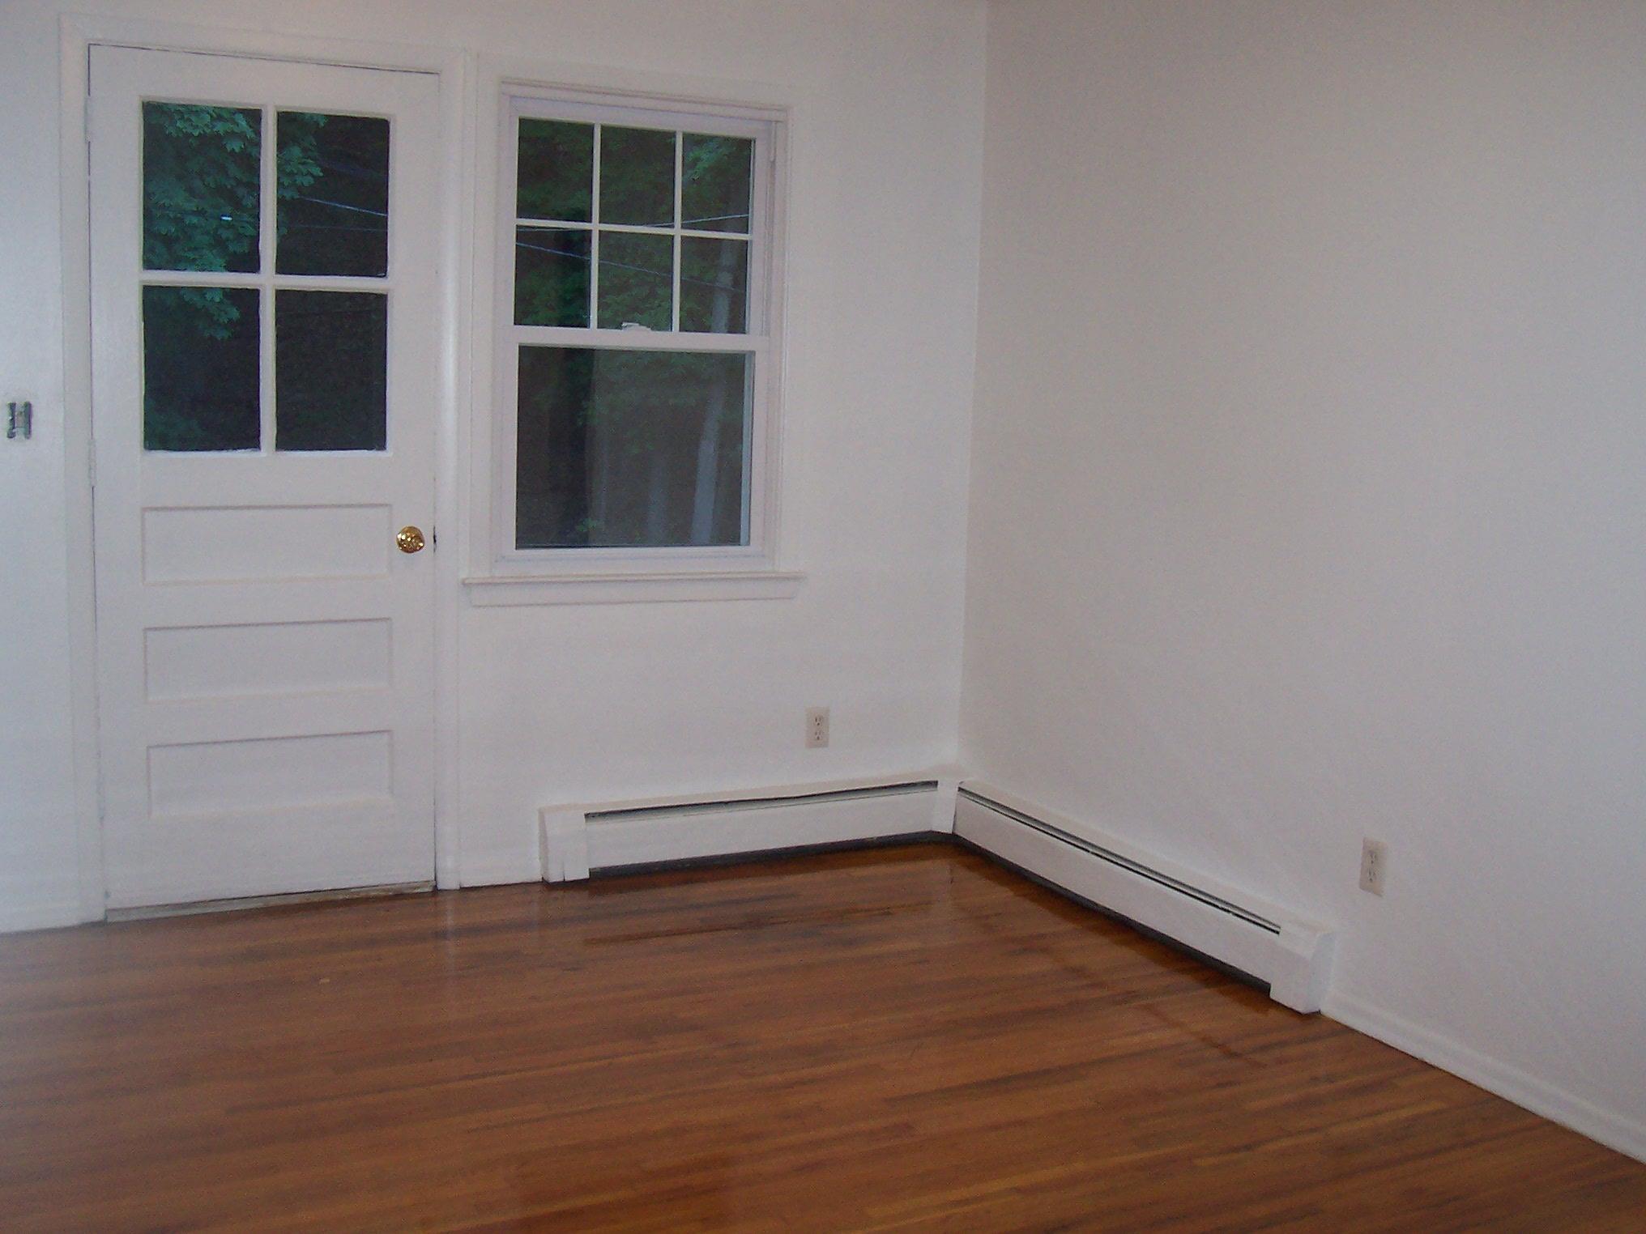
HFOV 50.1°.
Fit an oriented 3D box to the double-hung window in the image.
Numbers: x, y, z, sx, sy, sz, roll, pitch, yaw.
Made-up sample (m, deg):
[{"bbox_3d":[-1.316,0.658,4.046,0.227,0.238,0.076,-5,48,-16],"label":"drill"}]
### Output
[{"bbox_3d":[-0.482,-0.737,4.629,0.791,1.240,0.090,-2,9,-26],"label":"double-hung window"}]

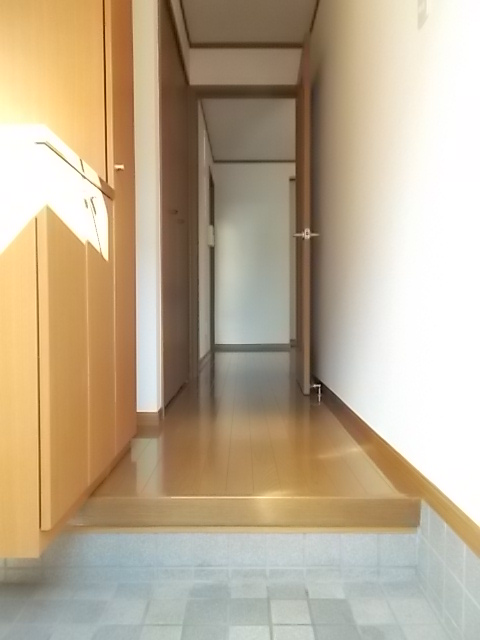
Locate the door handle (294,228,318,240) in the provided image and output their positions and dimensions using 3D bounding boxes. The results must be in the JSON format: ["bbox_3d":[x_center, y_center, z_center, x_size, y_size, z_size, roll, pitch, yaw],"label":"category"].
[{"bbox_3d":[0.382,-0.492,2.790,0.145,0.060,0.130,0,1,3],"label":"door handle"}]

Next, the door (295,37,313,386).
[{"bbox_3d":[0.396,-0.591,3.057,0.034,2.019,0.710,0,1,3],"label":"door"}]

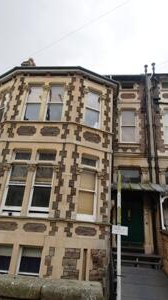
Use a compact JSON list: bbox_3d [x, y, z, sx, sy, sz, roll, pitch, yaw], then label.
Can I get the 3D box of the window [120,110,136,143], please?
[{"bbox_3d":[2.295,-1.189,9.672,0.835,1.879,0.120,2,-21,6],"label":"window"}]

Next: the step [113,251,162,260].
[{"bbox_3d":[1.945,4.065,7.054,1.724,0.180,0.460,2,-21,6],"label":"step"}]

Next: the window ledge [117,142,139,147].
[{"bbox_3d":[2.196,-0.228,9.132,1.062,0.153,0.220,2,-21,6],"label":"window ledge"}]

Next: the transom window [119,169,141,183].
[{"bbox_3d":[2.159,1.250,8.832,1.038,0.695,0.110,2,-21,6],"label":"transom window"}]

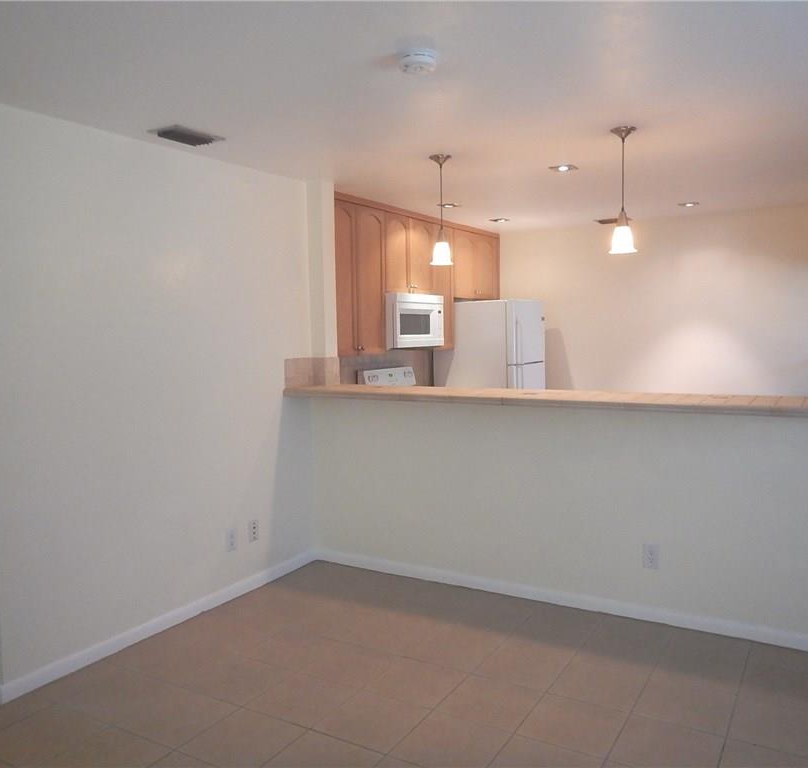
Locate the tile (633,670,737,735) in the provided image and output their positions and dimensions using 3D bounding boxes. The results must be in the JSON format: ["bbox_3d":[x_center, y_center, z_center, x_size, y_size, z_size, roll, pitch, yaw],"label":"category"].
[{"bbox_3d":[1.105,1.258,2.786,0.335,0.010,0.335,1,5,31],"label":"tile"}]

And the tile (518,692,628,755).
[{"bbox_3d":[0.635,1.274,2.658,0.335,0.010,0.335,1,5,31],"label":"tile"}]

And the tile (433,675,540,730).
[{"bbox_3d":[0.340,1.260,2.805,0.333,0.012,0.333,1,4,31],"label":"tile"}]

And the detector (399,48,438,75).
[{"bbox_3d":[0.049,-1.117,2.471,0.130,0.040,0.130,-1,4,2],"label":"detector"}]

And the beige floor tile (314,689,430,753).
[{"bbox_3d":[-0.120,1.275,2.687,0.333,0.012,0.333,1,4,31],"label":"beige floor tile"}]

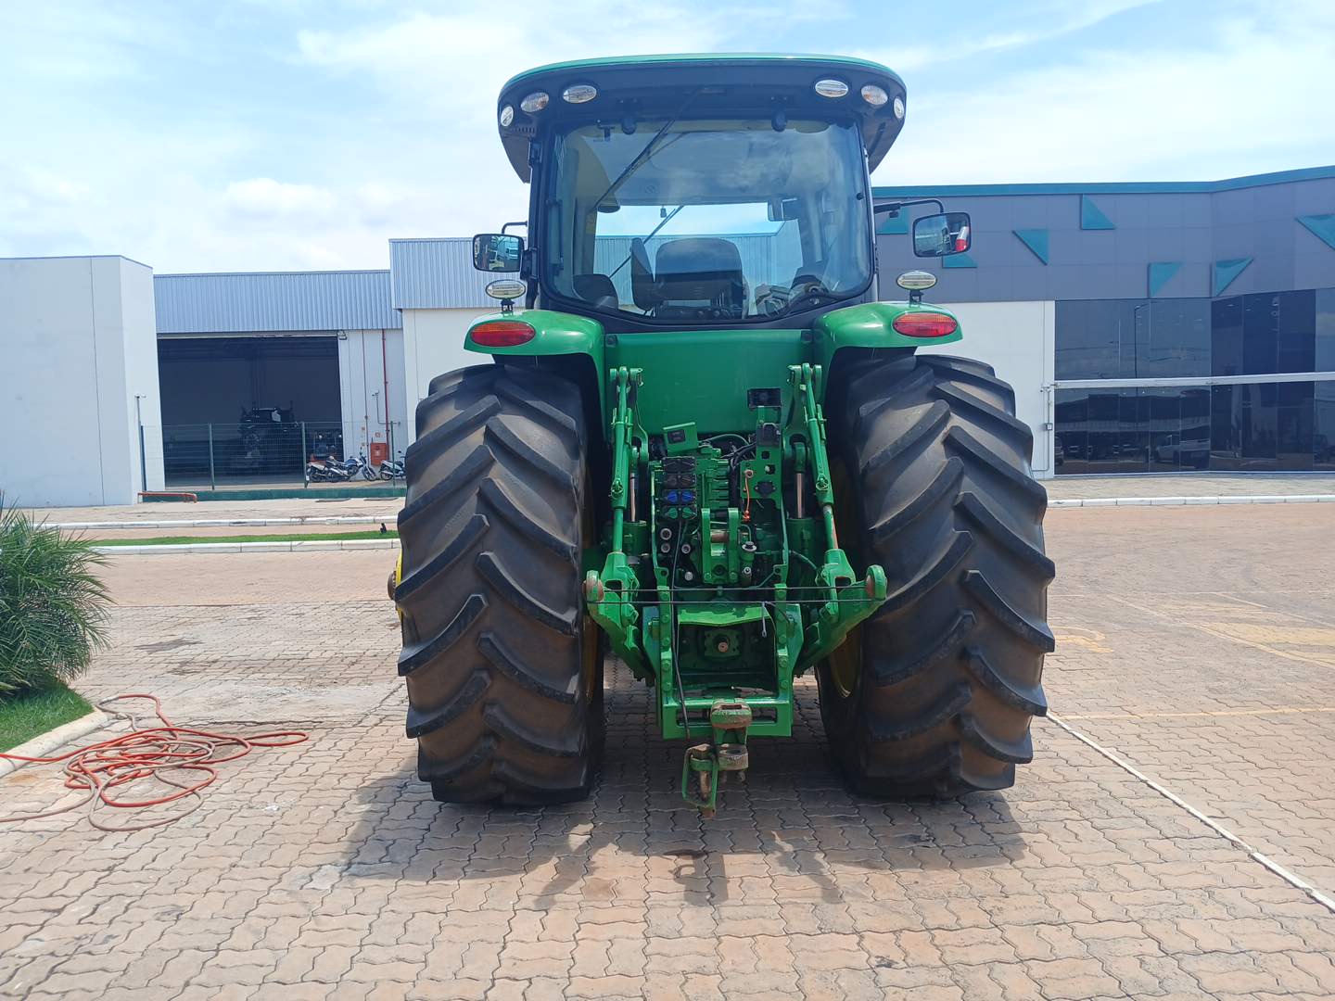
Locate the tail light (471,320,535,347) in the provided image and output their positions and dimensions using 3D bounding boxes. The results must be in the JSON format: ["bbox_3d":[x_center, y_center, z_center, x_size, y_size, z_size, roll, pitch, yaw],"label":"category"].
[{"bbox_3d":[-0.713,-0.722,4.340,0.280,0.118,0.090,-1,3,6],"label":"tail light"}]

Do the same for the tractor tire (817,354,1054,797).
[{"bbox_3d":[1.119,0.326,4.791,0.690,1.990,2.030,-1,3,0],"label":"tractor tire"}]

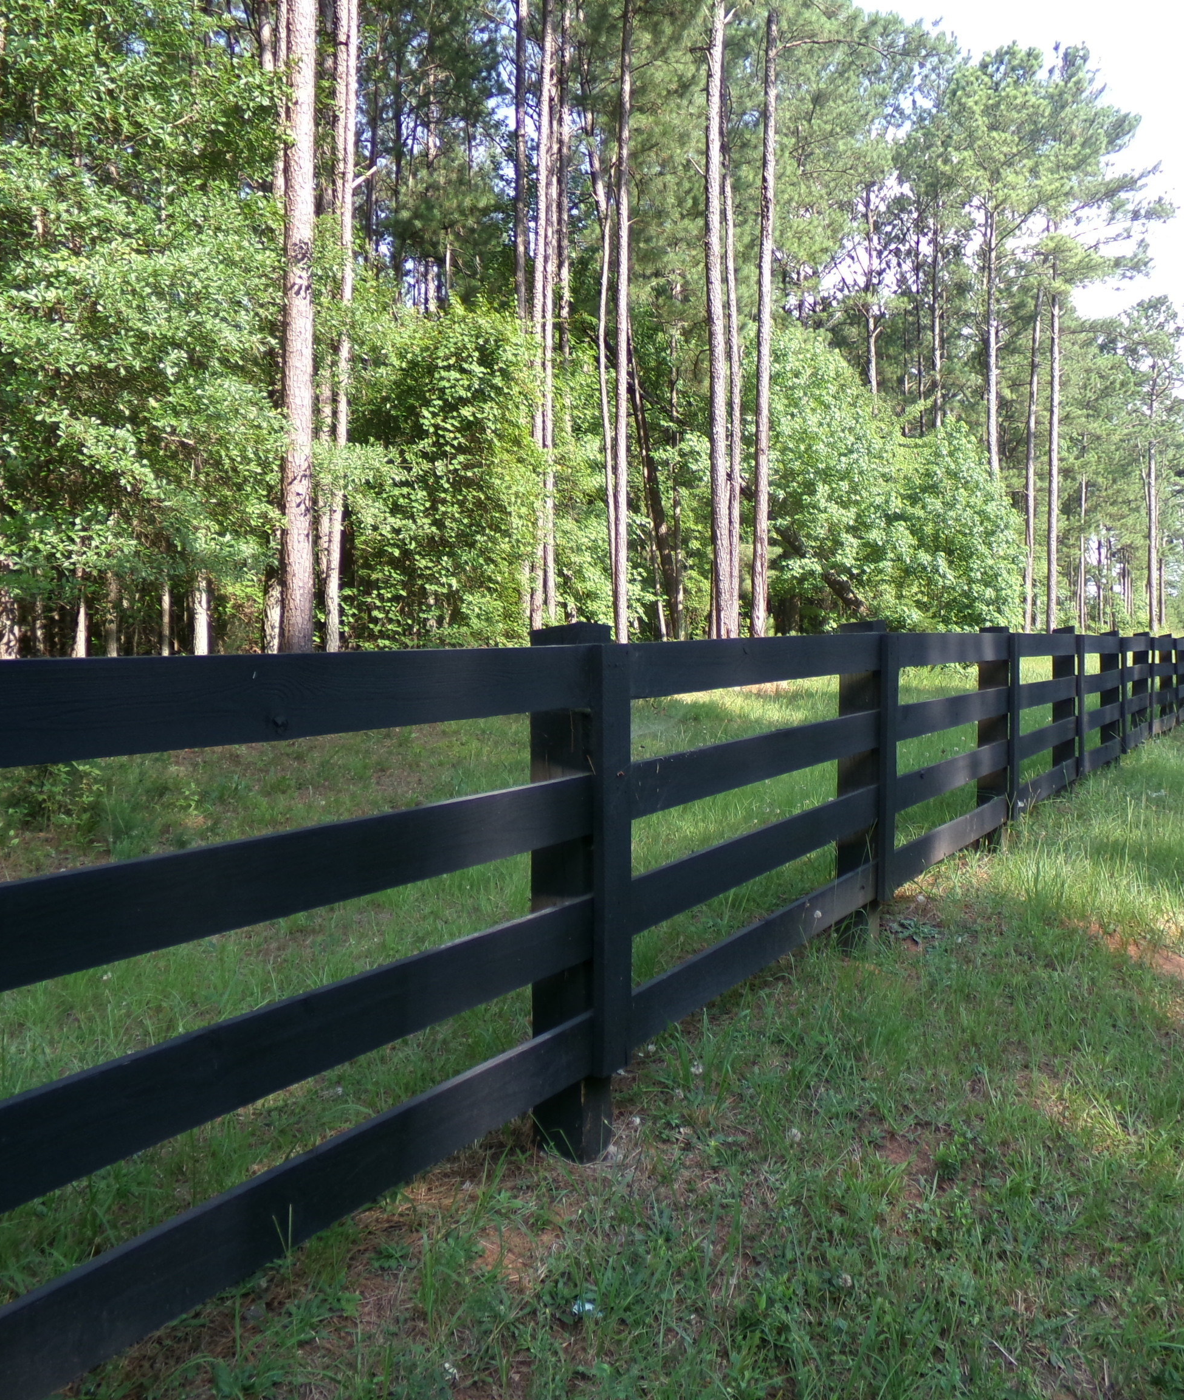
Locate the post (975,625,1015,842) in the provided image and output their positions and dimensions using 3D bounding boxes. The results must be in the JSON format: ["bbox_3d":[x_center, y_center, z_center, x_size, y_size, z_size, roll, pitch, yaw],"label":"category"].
[{"bbox_3d":[2.352,0.208,7.550,0.140,1.290,0.140,2,4,29],"label":"post"}]

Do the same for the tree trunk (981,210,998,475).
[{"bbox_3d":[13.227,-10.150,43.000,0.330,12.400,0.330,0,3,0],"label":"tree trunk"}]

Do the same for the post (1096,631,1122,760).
[{"bbox_3d":[4.733,-0.007,11.800,0.140,1.250,0.140,2,4,29],"label":"post"}]

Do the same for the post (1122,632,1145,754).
[{"bbox_3d":[5.781,-0.093,13.700,0.140,1.230,0.140,2,4,29],"label":"post"}]

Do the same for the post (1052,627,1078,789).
[{"bbox_3d":[3.543,0.077,9.700,0.140,1.270,0.140,2,4,29],"label":"post"}]

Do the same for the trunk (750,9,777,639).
[{"bbox_3d":[3.723,-7.777,28.000,0.360,14.400,0.360,0,3,0],"label":"trunk"}]

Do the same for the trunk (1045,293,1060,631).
[{"bbox_3d":[17.419,-8.806,49.000,0.340,13.500,0.340,0,3,0],"label":"trunk"}]

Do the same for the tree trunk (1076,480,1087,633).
[{"bbox_3d":[22.682,-6.524,60.000,0.280,7.700,0.280,0,3,0],"label":"tree trunk"}]

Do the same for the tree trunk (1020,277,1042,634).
[{"bbox_3d":[16.986,-9.042,50.000,0.340,14.000,0.340,0,3,0],"label":"tree trunk"}]

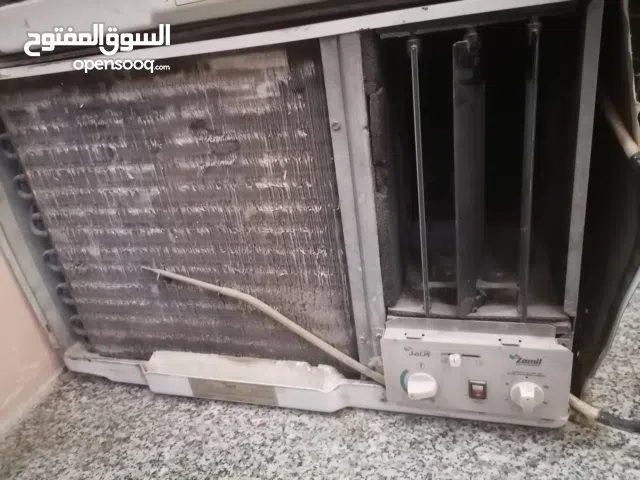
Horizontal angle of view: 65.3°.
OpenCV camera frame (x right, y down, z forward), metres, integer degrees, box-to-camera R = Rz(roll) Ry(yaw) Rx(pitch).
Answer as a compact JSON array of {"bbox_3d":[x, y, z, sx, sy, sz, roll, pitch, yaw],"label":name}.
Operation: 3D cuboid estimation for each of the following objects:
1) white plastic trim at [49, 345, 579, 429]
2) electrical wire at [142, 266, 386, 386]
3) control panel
[{"bbox_3d":[-0.058,0.166,0.592,0.635,0.042,0.048,0,25,17],"label":"white plastic trim"},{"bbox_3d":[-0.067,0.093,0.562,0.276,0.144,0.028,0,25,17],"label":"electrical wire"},{"bbox_3d":[0.155,0.135,0.506,0.180,0.094,0.046,0,25,17],"label":"control panel"}]

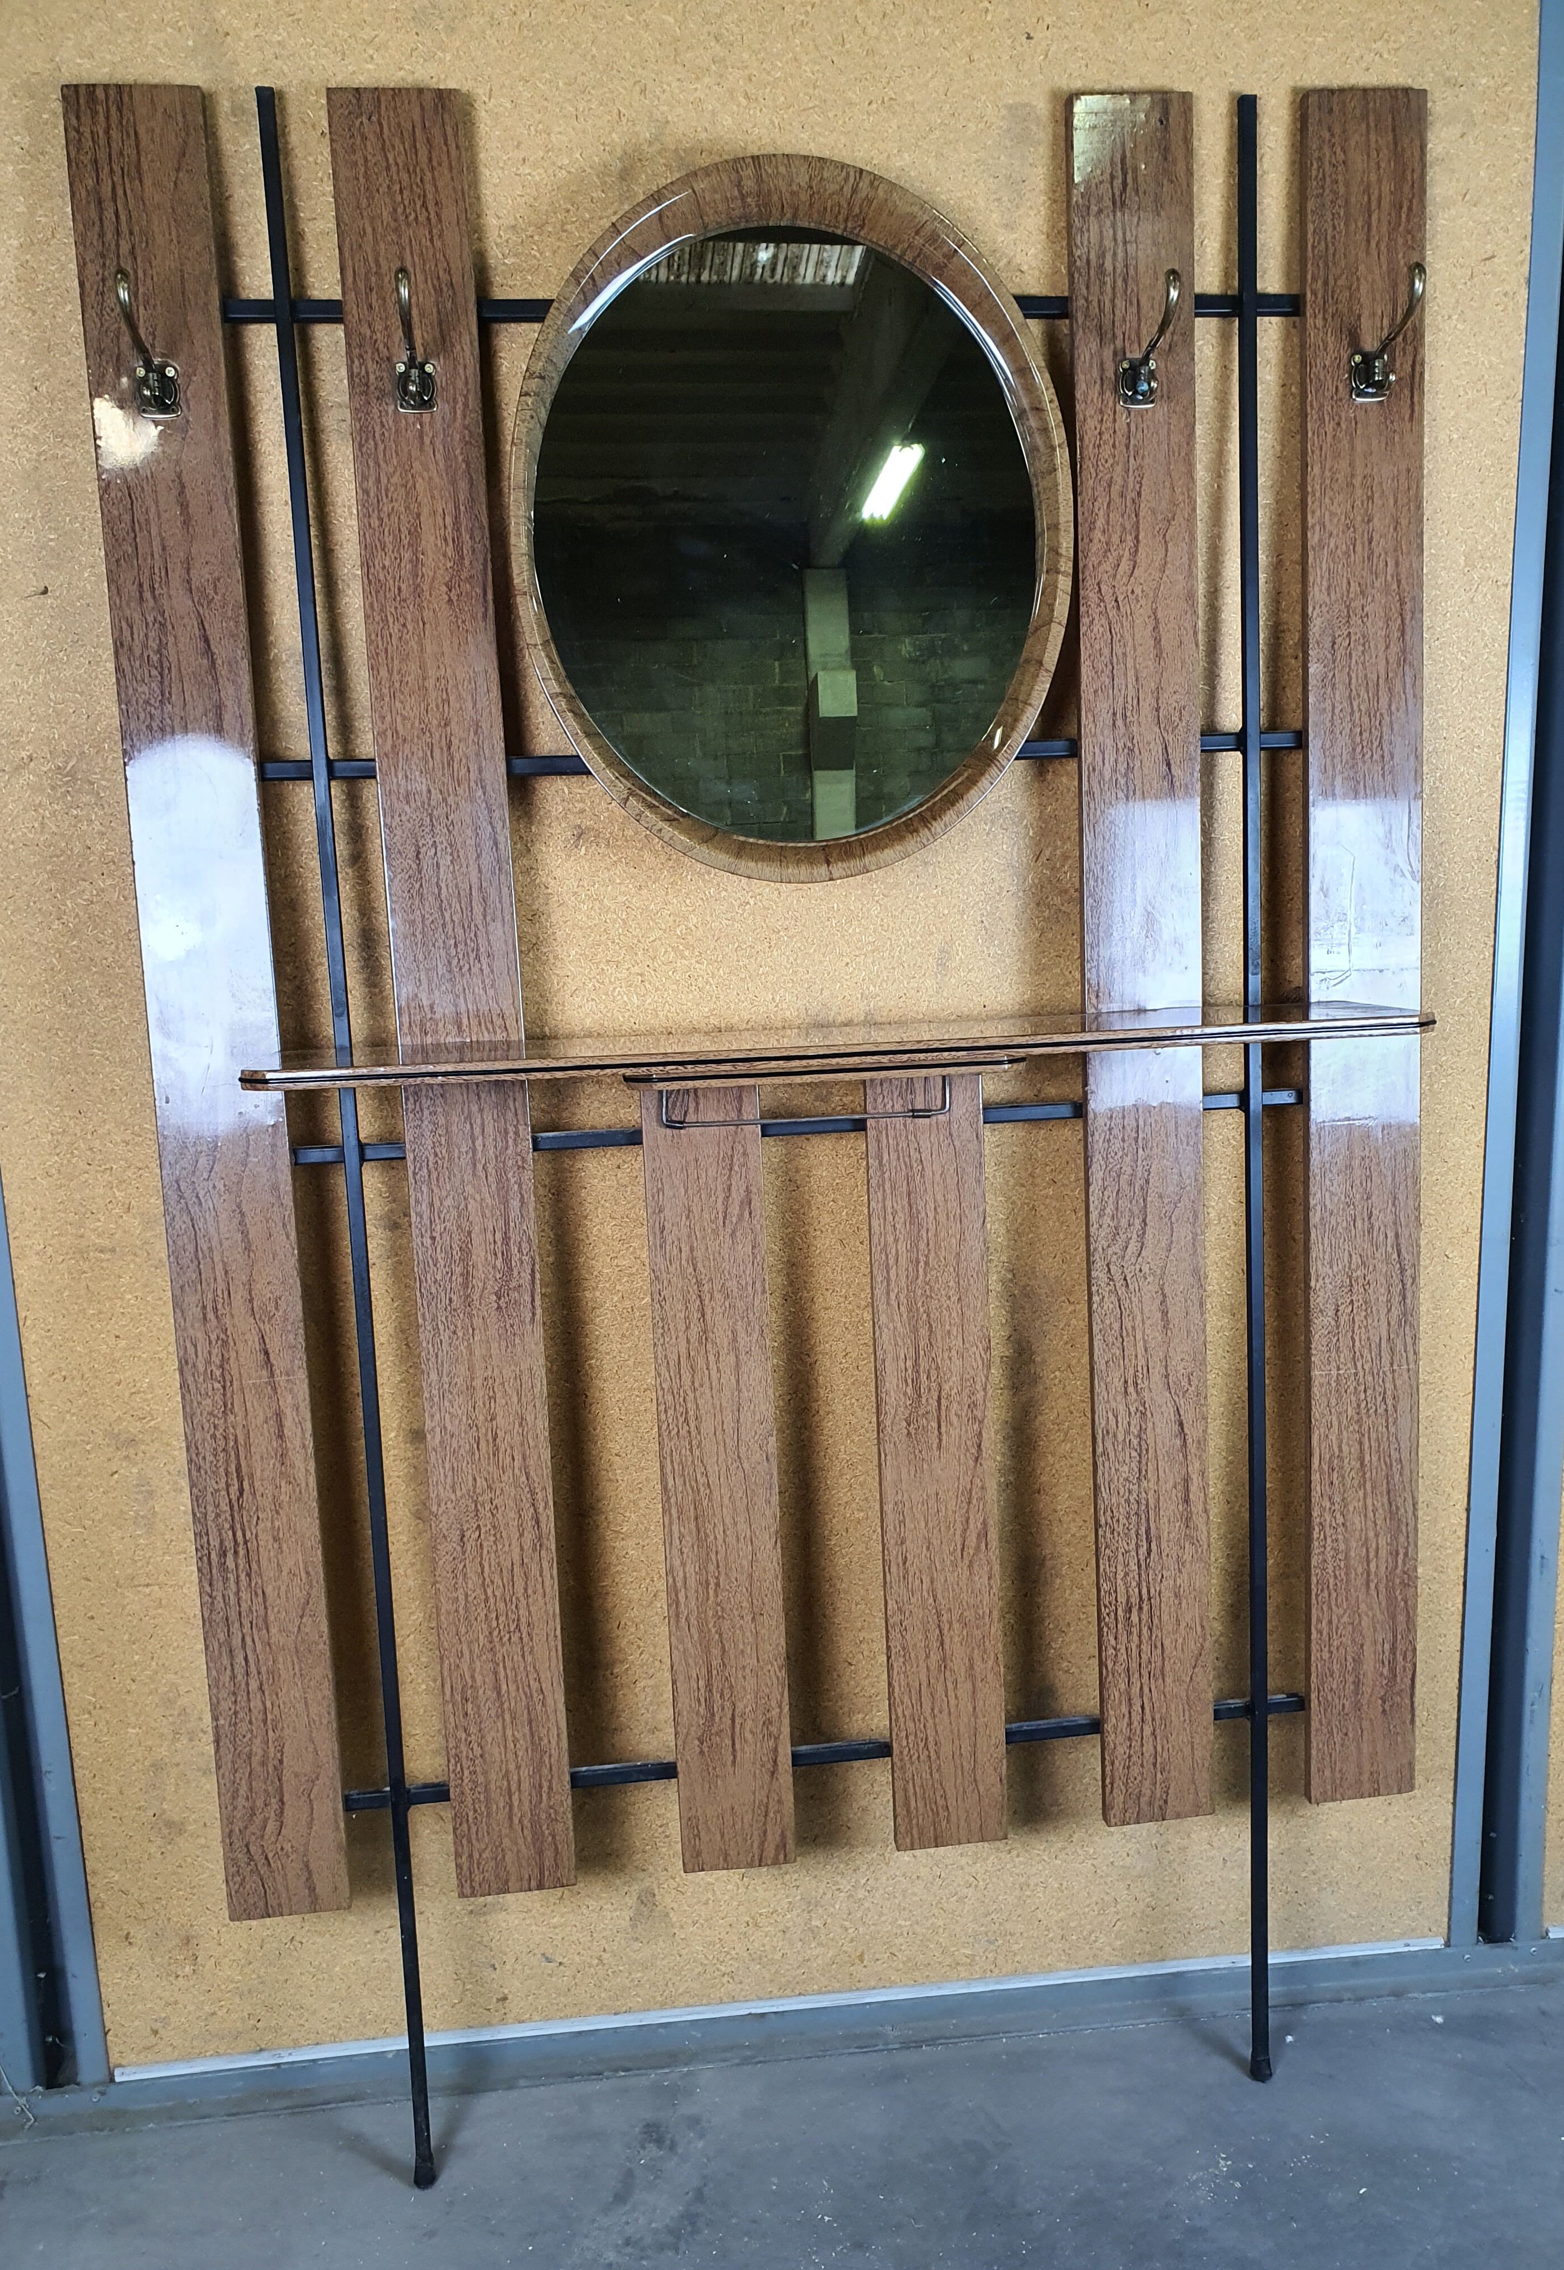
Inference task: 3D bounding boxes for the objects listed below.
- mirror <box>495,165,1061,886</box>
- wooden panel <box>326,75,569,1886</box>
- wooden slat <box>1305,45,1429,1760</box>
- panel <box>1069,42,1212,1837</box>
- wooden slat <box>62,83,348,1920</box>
[{"bbox_3d":[0.014,-0.497,1.392,0.464,0.573,0.030,-3,8,-6],"label":"mirror"},{"bbox_3d":[-0.268,-0.070,1.422,0.101,1.492,0.016,-3,8,-6],"label":"wooden panel"},{"bbox_3d":[0.512,-0.116,1.506,0.102,1.492,0.016,-3,8,-6],"label":"wooden slat"},{"bbox_3d":[0.317,-0.105,1.485,0.098,1.492,0.016,-3,8,-6],"label":"panel"},{"bbox_3d":[-0.463,-0.059,1.401,0.101,1.492,0.016,-3,8,-6],"label":"wooden slat"}]

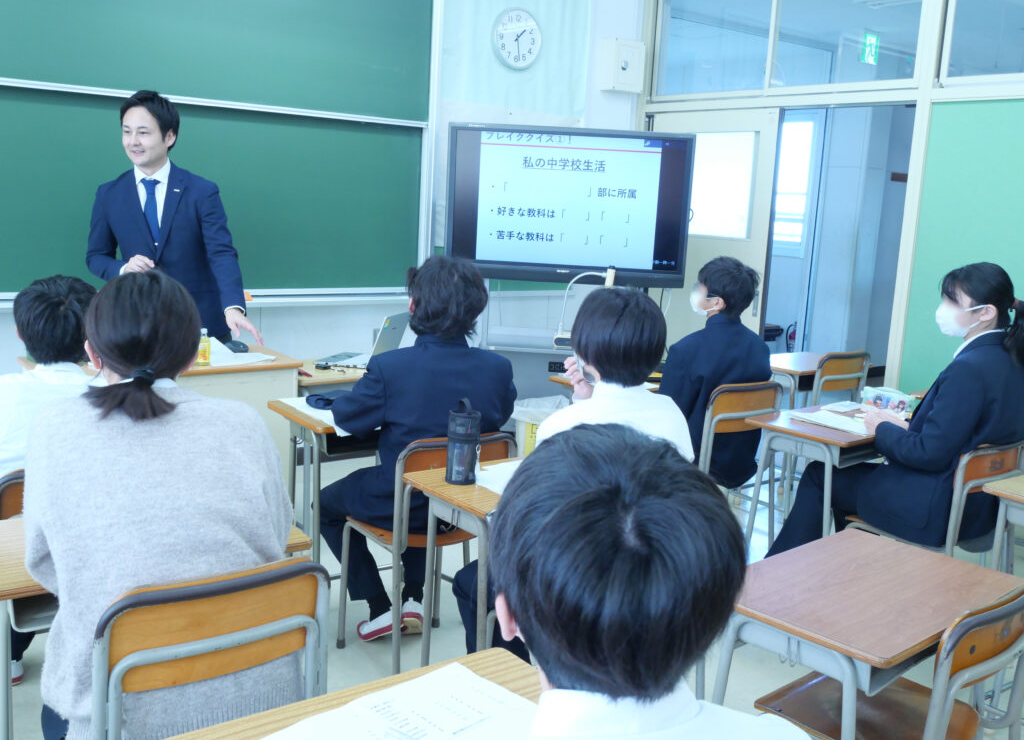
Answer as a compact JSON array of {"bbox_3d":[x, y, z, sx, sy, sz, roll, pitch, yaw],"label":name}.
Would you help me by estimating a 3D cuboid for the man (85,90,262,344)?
[{"bbox_3d":[-1.335,-0.180,3.755,0.620,1.785,0.420,0,10,-15],"label":"man"}]

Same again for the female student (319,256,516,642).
[{"bbox_3d":[-0.361,0.270,2.922,0.560,1.260,0.680,-3,11,-32],"label":"female student"}]

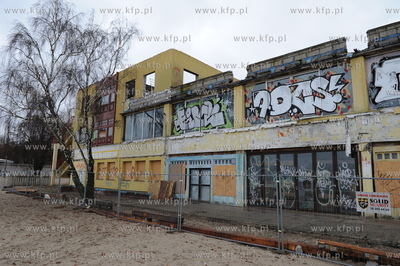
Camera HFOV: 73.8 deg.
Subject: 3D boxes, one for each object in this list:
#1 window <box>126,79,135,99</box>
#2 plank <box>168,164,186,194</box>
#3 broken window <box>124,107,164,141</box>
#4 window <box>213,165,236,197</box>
[{"bbox_3d":[-6.041,-3.713,23.380,1.399,1.733,0.220,-7,-12,40],"label":"window"},{"bbox_3d":[-1.570,3.097,18.132,1.582,1.973,0.100,-7,-12,40],"label":"plank"},{"bbox_3d":[-4.588,-0.632,21.593,5.120,2.361,0.200,-7,-12,40],"label":"broken window"},{"bbox_3d":[1.408,2.780,15.574,1.638,1.765,0.100,-7,-12,40],"label":"window"}]

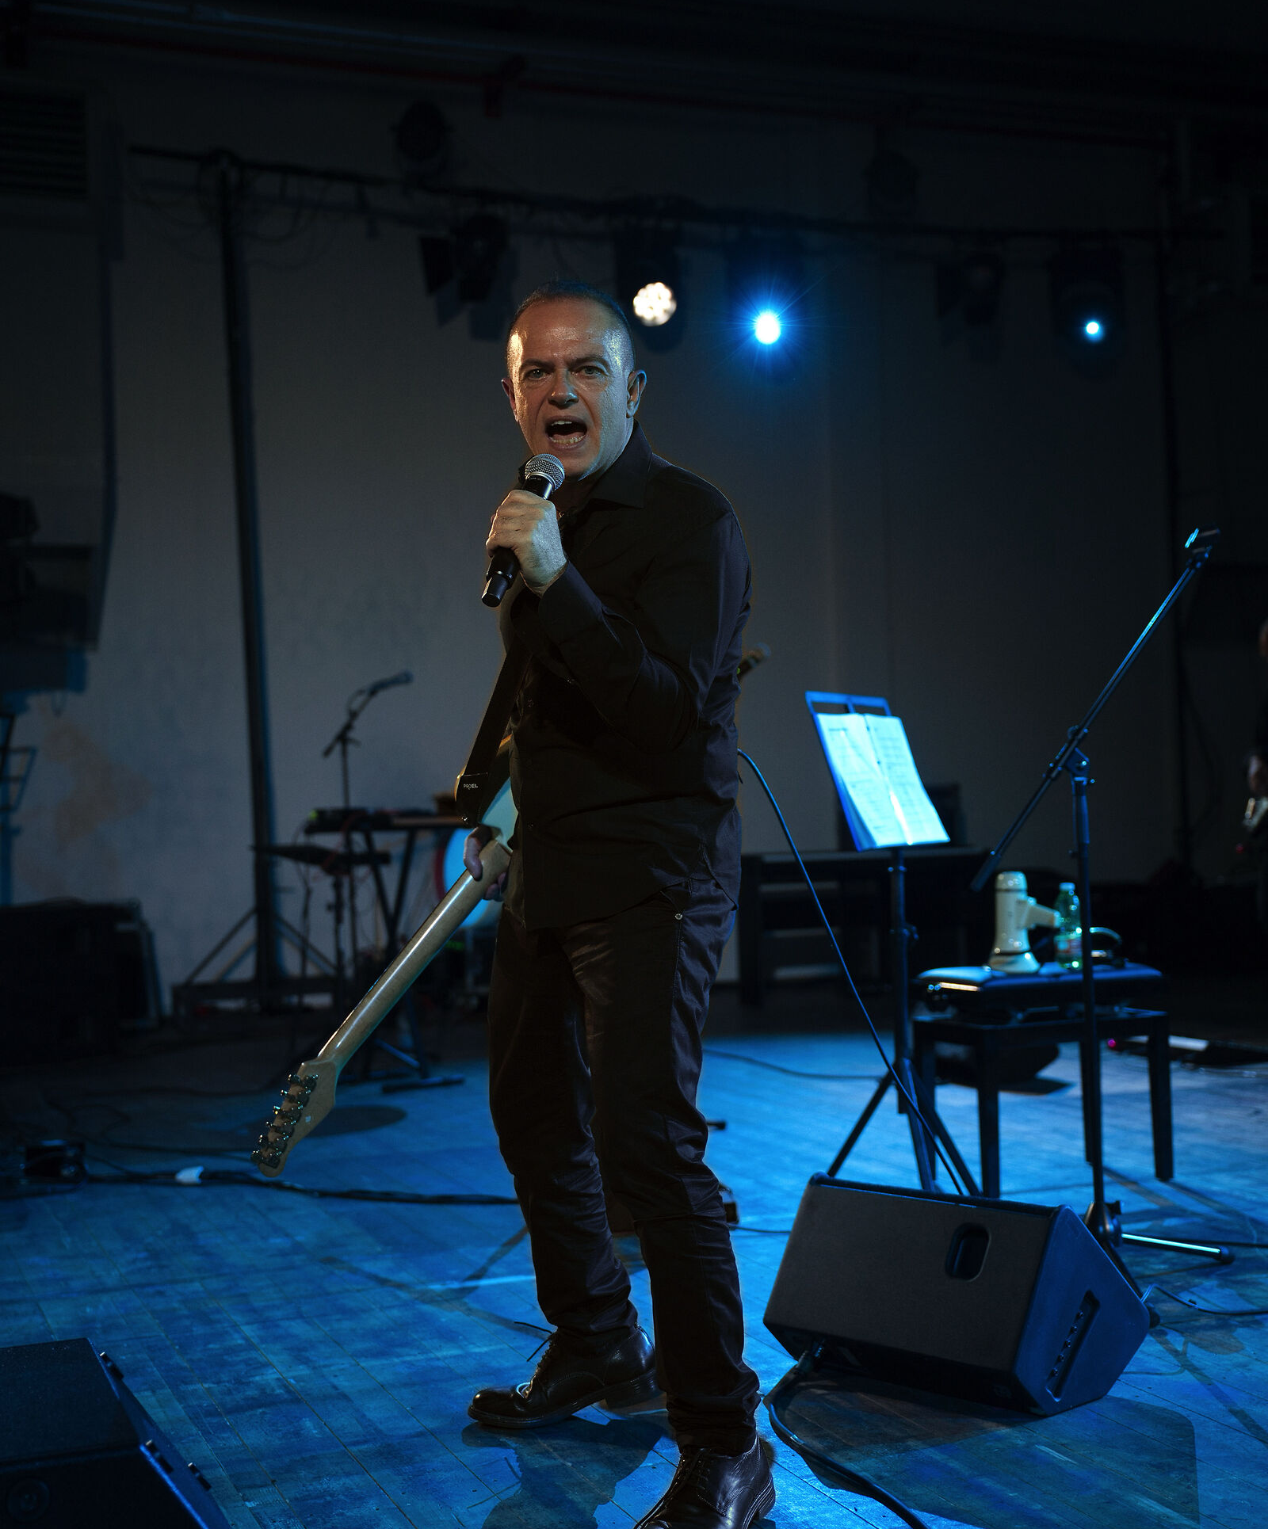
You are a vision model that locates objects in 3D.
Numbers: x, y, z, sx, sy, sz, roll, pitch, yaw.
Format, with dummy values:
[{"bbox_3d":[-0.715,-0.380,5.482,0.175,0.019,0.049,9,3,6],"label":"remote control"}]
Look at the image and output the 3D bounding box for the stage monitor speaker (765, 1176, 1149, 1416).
[{"bbox_3d":[0.516,0.840,3.534,0.351,0.314,0.519,-2,-1,-43],"label":"stage monitor speaker"}]

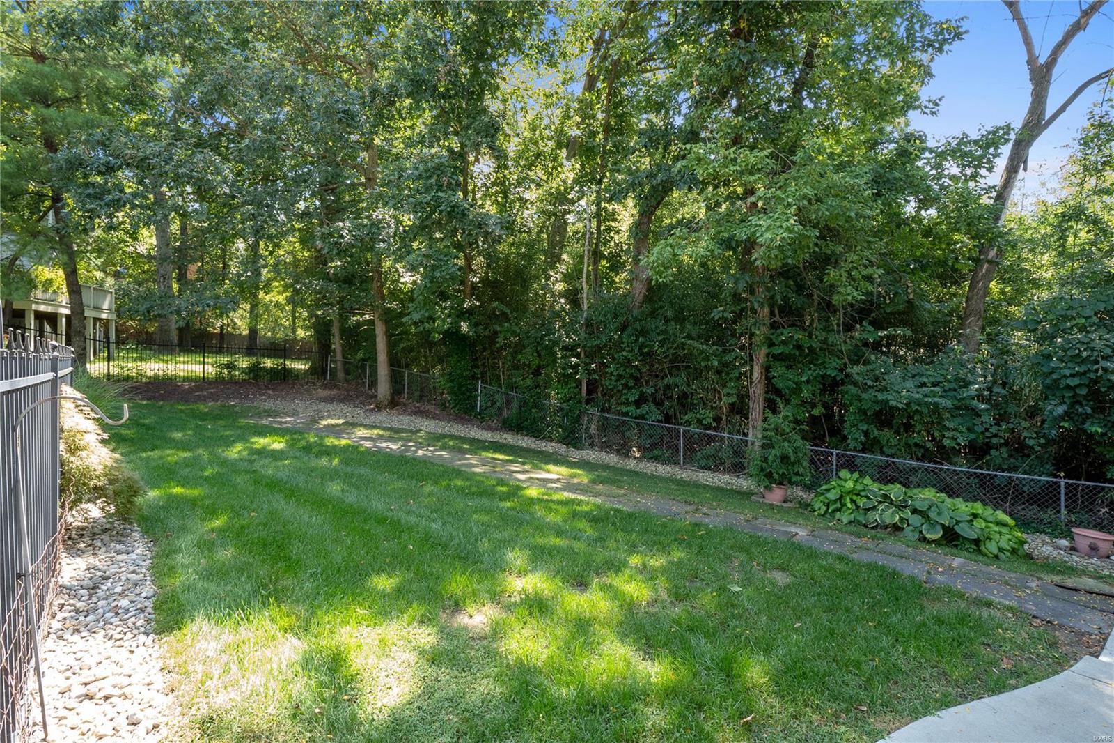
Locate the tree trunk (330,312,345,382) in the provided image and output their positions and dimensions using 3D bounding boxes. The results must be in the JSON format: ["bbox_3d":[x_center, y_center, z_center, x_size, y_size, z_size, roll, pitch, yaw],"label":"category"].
[{"bbox_3d":[-8.250,-0.950,18.700,0.420,2.850,0.320,0,0,0],"label":"tree trunk"}]

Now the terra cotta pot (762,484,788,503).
[{"bbox_3d":[3.791,2.120,8.600,0.400,0.290,0.400,0,0,0],"label":"terra cotta pot"}]

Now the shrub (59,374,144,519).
[{"bbox_3d":[-4.030,0.650,4.400,0.800,1.100,1.100,0,0,-42],"label":"shrub"}]

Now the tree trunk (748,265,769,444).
[{"bbox_3d":[4.340,-0.340,10.700,0.440,4.100,0.360,0,0,0],"label":"tree trunk"}]

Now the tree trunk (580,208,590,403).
[{"bbox_3d":[0.760,-1.550,13.300,0.250,5.400,0.200,0,0,0],"label":"tree trunk"}]

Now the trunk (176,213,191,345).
[{"bbox_3d":[-19.200,-4.750,25.500,0.680,6.950,0.560,0,0,0],"label":"trunk"}]

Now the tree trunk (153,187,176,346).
[{"bbox_3d":[-17.800,-4.720,22.500,0.900,7.500,0.800,0,0,0],"label":"tree trunk"}]

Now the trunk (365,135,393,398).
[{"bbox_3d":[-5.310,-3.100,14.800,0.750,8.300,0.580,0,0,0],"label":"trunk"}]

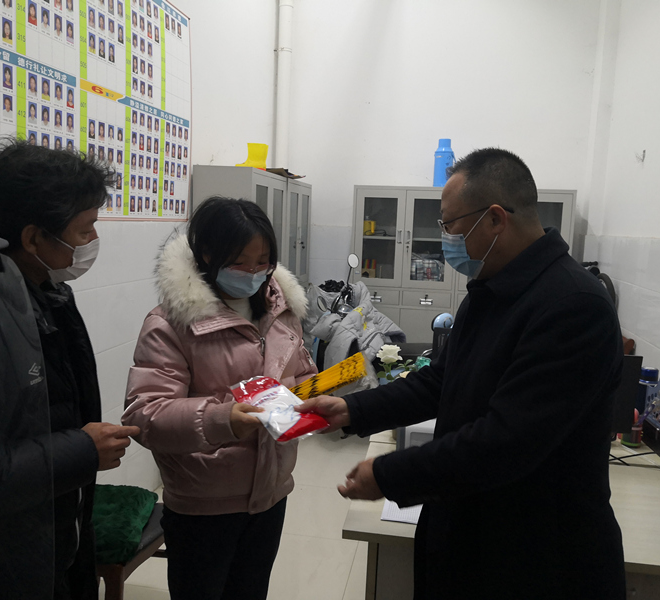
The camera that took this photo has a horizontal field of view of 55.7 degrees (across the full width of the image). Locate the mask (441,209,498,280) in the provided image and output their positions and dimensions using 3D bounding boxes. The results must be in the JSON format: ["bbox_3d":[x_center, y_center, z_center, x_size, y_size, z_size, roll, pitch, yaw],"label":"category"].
[{"bbox_3d":[0.283,-0.107,1.250,0.120,0.125,0.140,-11,3,16],"label":"mask"}]

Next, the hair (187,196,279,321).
[{"bbox_3d":[-0.227,-0.101,1.450,0.195,0.275,0.210,-3,20,-35],"label":"hair"}]

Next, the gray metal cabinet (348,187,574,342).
[{"bbox_3d":[1.094,-0.038,5.413,1.786,1.820,0.390,3,7,11],"label":"gray metal cabinet"}]

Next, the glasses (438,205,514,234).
[{"bbox_3d":[0.298,-0.168,1.270,0.147,0.045,0.140,-14,2,16],"label":"glasses"}]

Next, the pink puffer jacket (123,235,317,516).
[{"bbox_3d":[-0.254,0.158,1.460,0.470,0.620,0.360,-3,8,-33],"label":"pink puffer jacket"}]

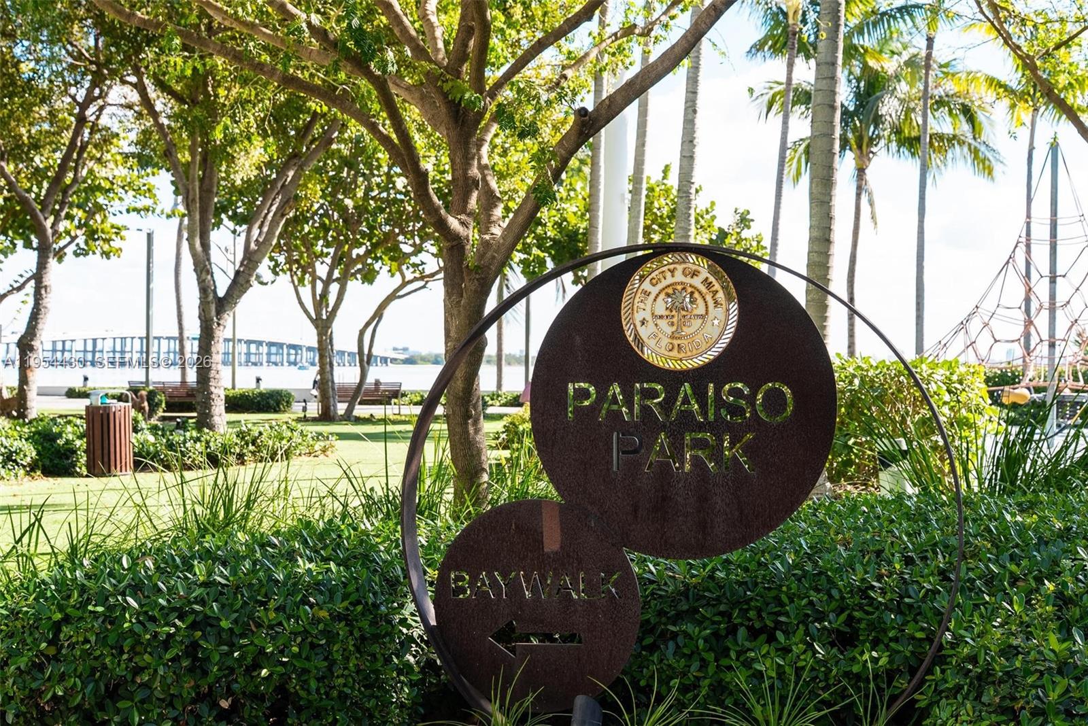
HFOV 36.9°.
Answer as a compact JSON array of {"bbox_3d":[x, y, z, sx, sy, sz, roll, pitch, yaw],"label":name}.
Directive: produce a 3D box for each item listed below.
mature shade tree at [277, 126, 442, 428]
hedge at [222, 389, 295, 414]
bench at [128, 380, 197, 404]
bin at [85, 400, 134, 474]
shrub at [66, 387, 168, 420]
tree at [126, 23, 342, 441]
[{"bbox_3d":[-4.407,-2.060,37.200,4.400,6.800,4.400,1,0,0],"label":"mature shade tree"},{"bbox_3d":[-7.800,0.986,43.600,2.300,0.620,1.000,1,0,-20],"label":"hedge"},{"bbox_3d":[-9.701,0.844,42.000,2.100,0.840,0.620,1,0,-27],"label":"bench"},{"bbox_3d":[-5.061,0.831,19.000,0.560,0.950,0.560,1,0,-16],"label":"bin"},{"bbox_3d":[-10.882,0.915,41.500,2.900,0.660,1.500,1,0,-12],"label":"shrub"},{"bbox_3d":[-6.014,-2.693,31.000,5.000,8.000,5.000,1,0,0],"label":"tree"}]

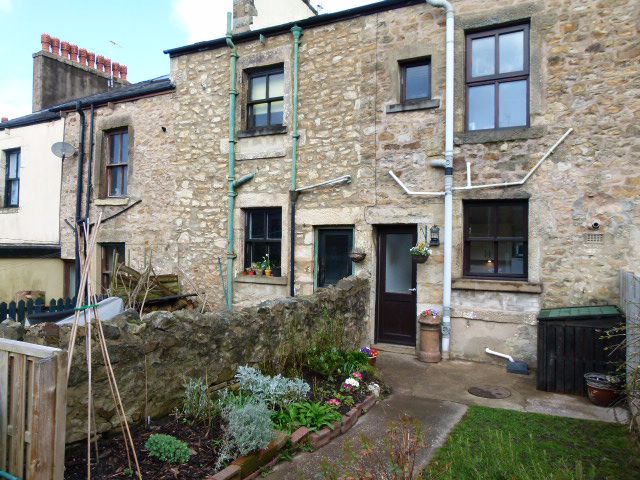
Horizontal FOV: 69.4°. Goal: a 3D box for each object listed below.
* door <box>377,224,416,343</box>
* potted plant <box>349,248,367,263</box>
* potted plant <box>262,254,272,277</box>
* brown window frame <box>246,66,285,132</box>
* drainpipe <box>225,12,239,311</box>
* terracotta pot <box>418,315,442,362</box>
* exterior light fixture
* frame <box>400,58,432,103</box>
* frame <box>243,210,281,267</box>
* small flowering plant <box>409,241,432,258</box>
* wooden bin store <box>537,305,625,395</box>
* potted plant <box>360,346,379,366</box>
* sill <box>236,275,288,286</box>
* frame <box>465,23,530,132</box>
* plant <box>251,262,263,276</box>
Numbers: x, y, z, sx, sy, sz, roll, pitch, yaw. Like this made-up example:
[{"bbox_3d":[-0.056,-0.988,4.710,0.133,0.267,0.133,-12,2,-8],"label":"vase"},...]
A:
[{"bbox_3d":[1.387,0.812,8.182,0.800,2.080,0.100,1,0,25],"label":"door"},{"bbox_3d":[0.656,0.274,8.017,0.300,0.240,0.280,1,0,25],"label":"potted plant"},{"bbox_3d":[-1.026,0.495,9.087,0.170,0.439,0.170,1,0,25],"label":"potted plant"},{"bbox_3d":[-1.055,-2.835,9.281,0.920,1.240,0.100,1,0,25],"label":"brown window frame"},{"bbox_3d":[-1.791,-1.378,9.299,0.170,6.351,0.250,1,0,25],"label":"drainpipe"},{"bbox_3d":[1.822,1.631,7.630,0.380,0.700,0.380,1,0,24],"label":"terracotta pot"},{"bbox_3d":[1.884,-0.069,7.585,0.150,0.345,0.180,1,0,25],"label":"exterior light fixture"},{"bbox_3d":[1.688,-2.761,8.012,0.570,0.740,0.100,1,0,25],"label":"frame"},{"bbox_3d":[-1.103,0.026,9.274,0.952,1.352,0.100,1,0,25],"label":"frame"},{"bbox_3d":[1.647,0.180,7.550,0.360,0.320,0.330,1,0,25],"label":"small flowering plant"},{"bbox_3d":[3.398,1.420,6.082,0.950,1.030,0.700,1,0,29],"label":"wooden bin store"},{"bbox_3d":[0.760,1.790,7.100,0.270,0.300,0.250,1,0,0],"label":"potted plant"},{"bbox_3d":[-1.127,0.785,9.130,1.192,0.140,0.180,1,0,25],"label":"sill"},{"bbox_3d":[2.858,-2.567,7.448,0.977,1.629,0.100,1,0,25],"label":"frame"},{"bbox_3d":[-1.266,0.588,9.213,0.220,0.270,0.190,1,0,25],"label":"plant"}]

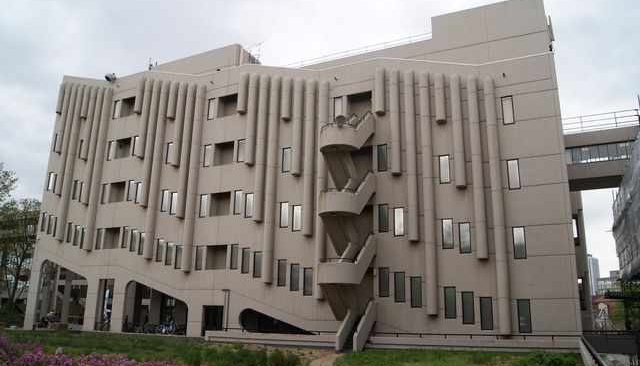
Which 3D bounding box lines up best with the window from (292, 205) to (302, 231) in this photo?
[{"bbox_3d":[-1.478,2.242,30.608,0.590,1.660,0.130,-6,-16,26],"label":"window"}]

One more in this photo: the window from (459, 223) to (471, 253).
[{"bbox_3d":[8.020,3.049,26.577,0.600,1.688,0.150,-6,-16,25],"label":"window"}]

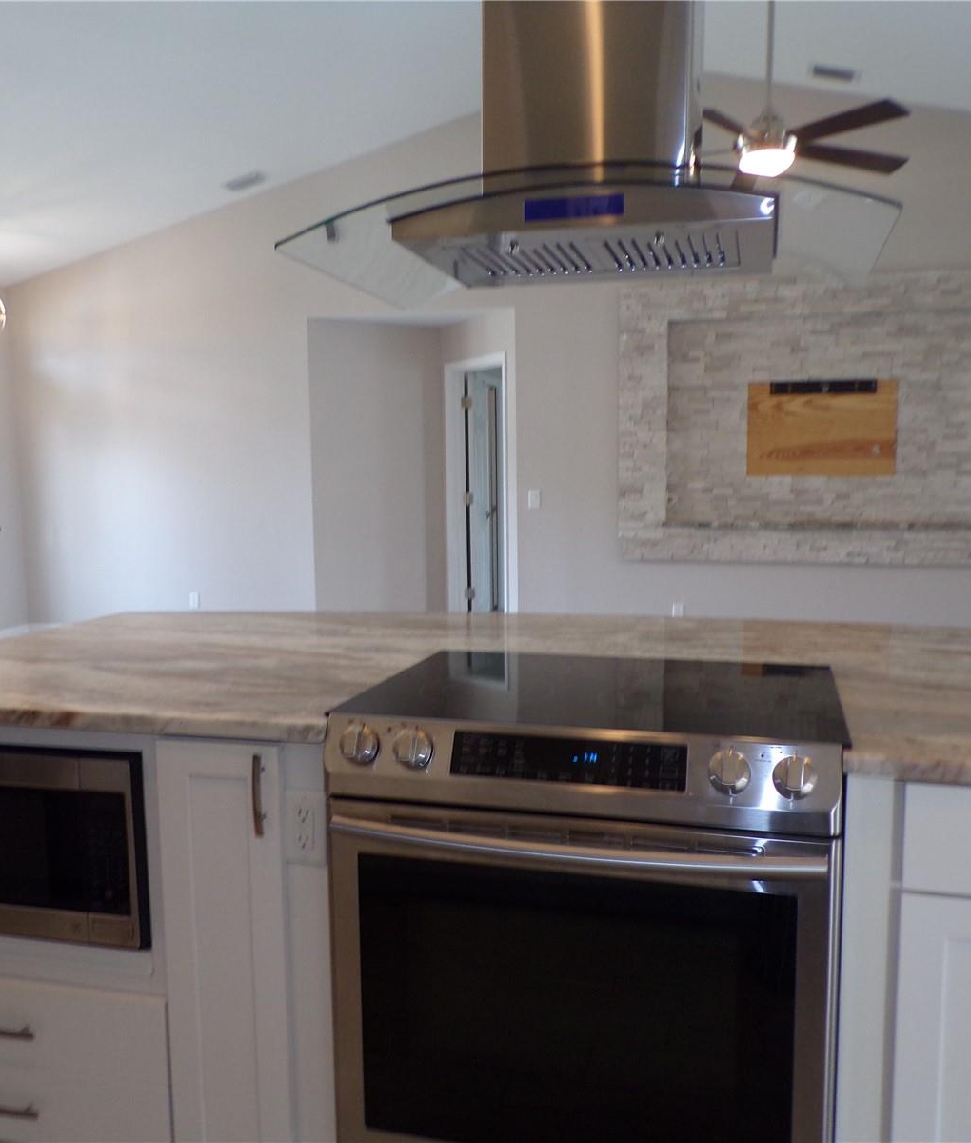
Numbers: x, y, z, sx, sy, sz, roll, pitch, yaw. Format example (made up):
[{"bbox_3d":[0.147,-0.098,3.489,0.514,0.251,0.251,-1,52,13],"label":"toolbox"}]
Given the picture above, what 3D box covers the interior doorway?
[{"bbox_3d":[-0.032,-0.500,7.874,0.130,2.130,0.920,-4,6,-29],"label":"interior doorway"}]

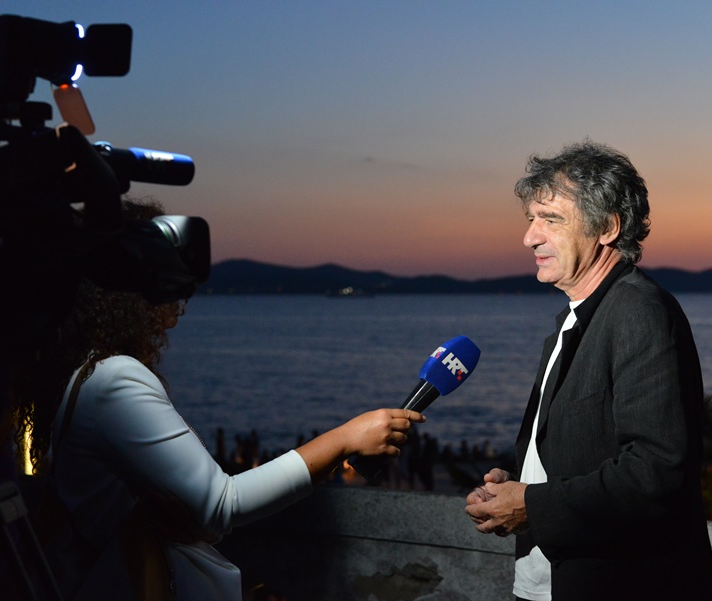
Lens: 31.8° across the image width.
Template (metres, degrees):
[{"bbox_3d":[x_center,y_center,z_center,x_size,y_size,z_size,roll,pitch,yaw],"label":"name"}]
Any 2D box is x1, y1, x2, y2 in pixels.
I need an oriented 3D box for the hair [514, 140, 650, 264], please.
[{"bbox_3d":[0.435,-0.187,2.400,0.252,0.232,0.205,0,0,-14],"label":"hair"}]

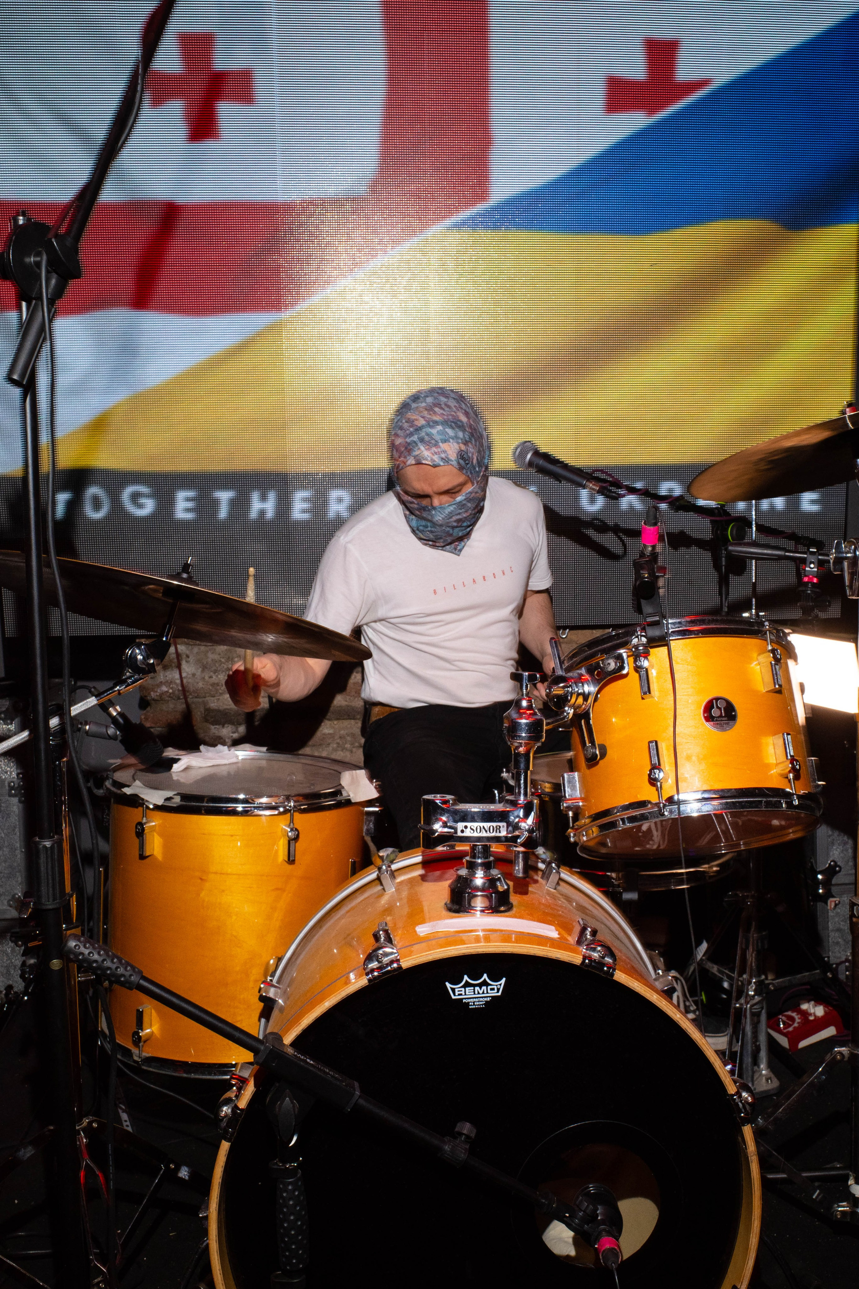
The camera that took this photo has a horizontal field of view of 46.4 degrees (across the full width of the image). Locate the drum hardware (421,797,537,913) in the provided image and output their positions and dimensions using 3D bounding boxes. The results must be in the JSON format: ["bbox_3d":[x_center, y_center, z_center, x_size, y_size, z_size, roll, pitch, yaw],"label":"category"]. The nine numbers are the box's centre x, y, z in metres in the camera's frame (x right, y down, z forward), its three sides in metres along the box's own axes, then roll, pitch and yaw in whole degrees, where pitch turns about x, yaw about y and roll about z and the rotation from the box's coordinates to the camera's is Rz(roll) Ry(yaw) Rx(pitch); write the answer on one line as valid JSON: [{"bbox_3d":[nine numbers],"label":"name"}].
[{"bbox_3d":[0.058,0.237,1.148,0.132,0.125,0.080,-1,5,-3],"label":"drum hardware"}]

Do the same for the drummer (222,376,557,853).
[{"bbox_3d":[0.050,0.180,1.900,0.750,1.270,0.750,-1,5,-13],"label":"drummer"}]

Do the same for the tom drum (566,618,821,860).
[{"bbox_3d":[0.339,0.138,1.342,0.325,0.250,0.325,-2,-22,-6],"label":"tom drum"}]

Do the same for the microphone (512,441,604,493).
[{"bbox_3d":[0.218,-0.296,1.720,0.180,0.052,0.052,30,43,28],"label":"microphone"}]

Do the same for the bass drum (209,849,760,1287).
[{"bbox_3d":[0.052,0.580,1.250,0.580,0.580,0.420,-1,4,-3],"label":"bass drum"}]

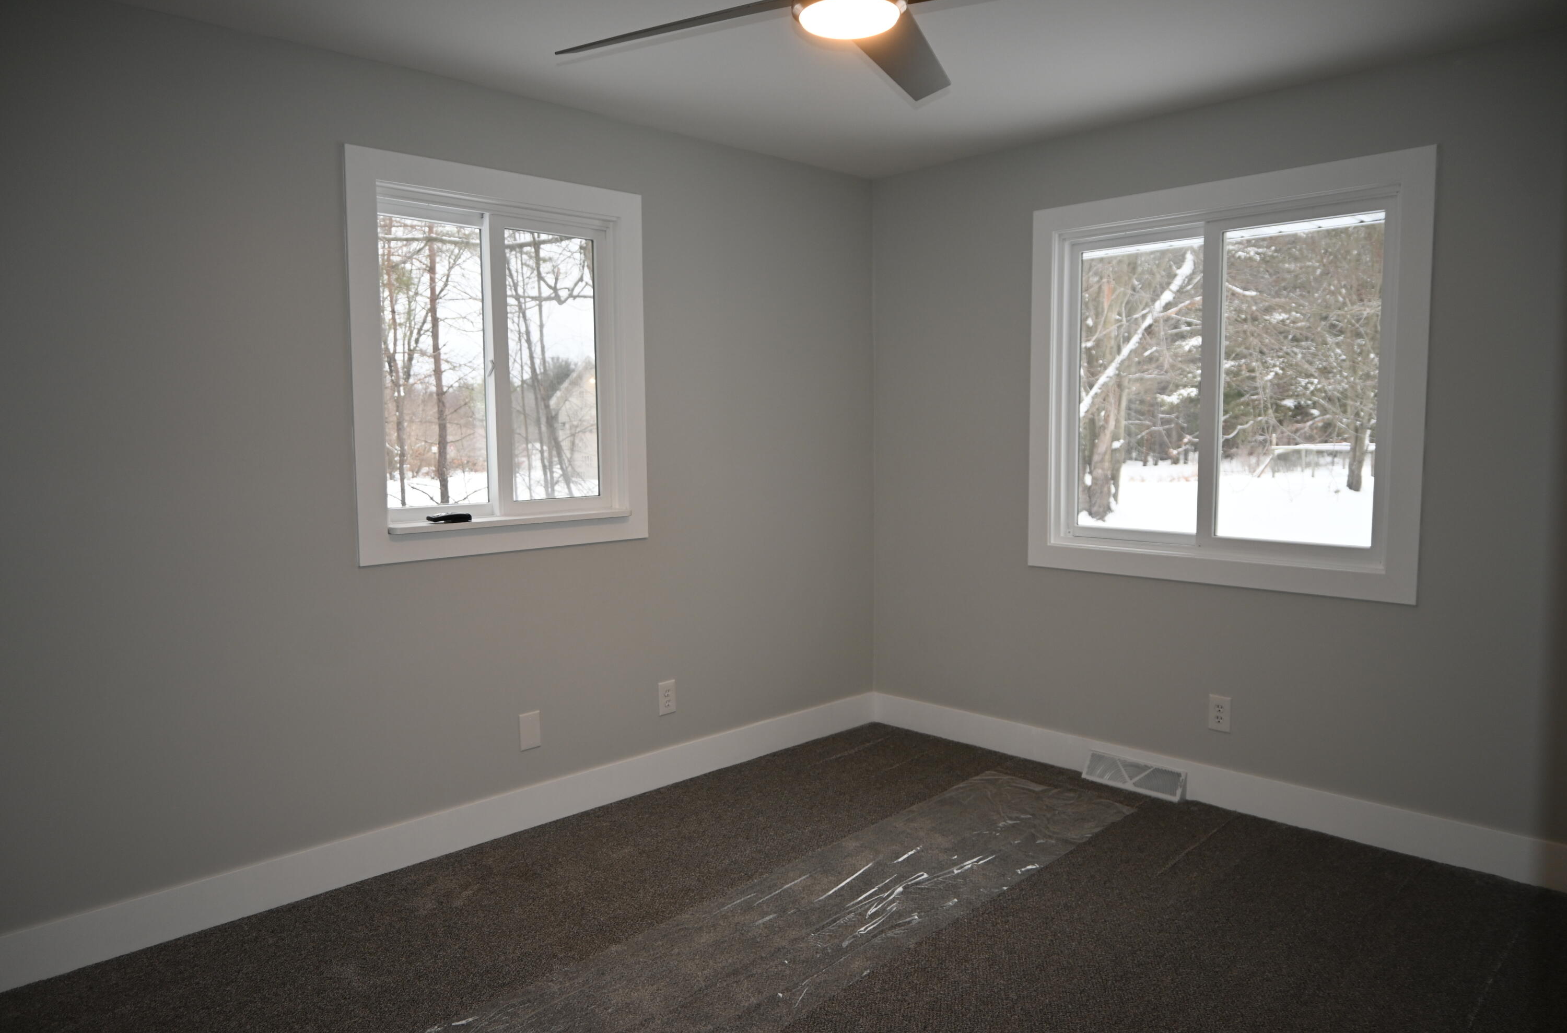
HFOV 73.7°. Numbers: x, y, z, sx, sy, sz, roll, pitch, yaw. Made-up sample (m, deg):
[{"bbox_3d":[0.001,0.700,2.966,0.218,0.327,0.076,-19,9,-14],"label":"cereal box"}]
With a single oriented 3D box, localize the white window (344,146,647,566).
[{"bbox_3d":[-0.878,-0.492,3.398,1.051,1.215,0.050,-5,7,-45],"label":"white window"}]

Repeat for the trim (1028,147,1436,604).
[{"bbox_3d":[1.472,-0.452,3.630,0.090,1.369,1.353,-5,7,-45],"label":"trim"}]

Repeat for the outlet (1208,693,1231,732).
[{"bbox_3d":[1.520,0.688,3.638,0.008,0.121,0.075,-5,7,-45],"label":"outlet"}]

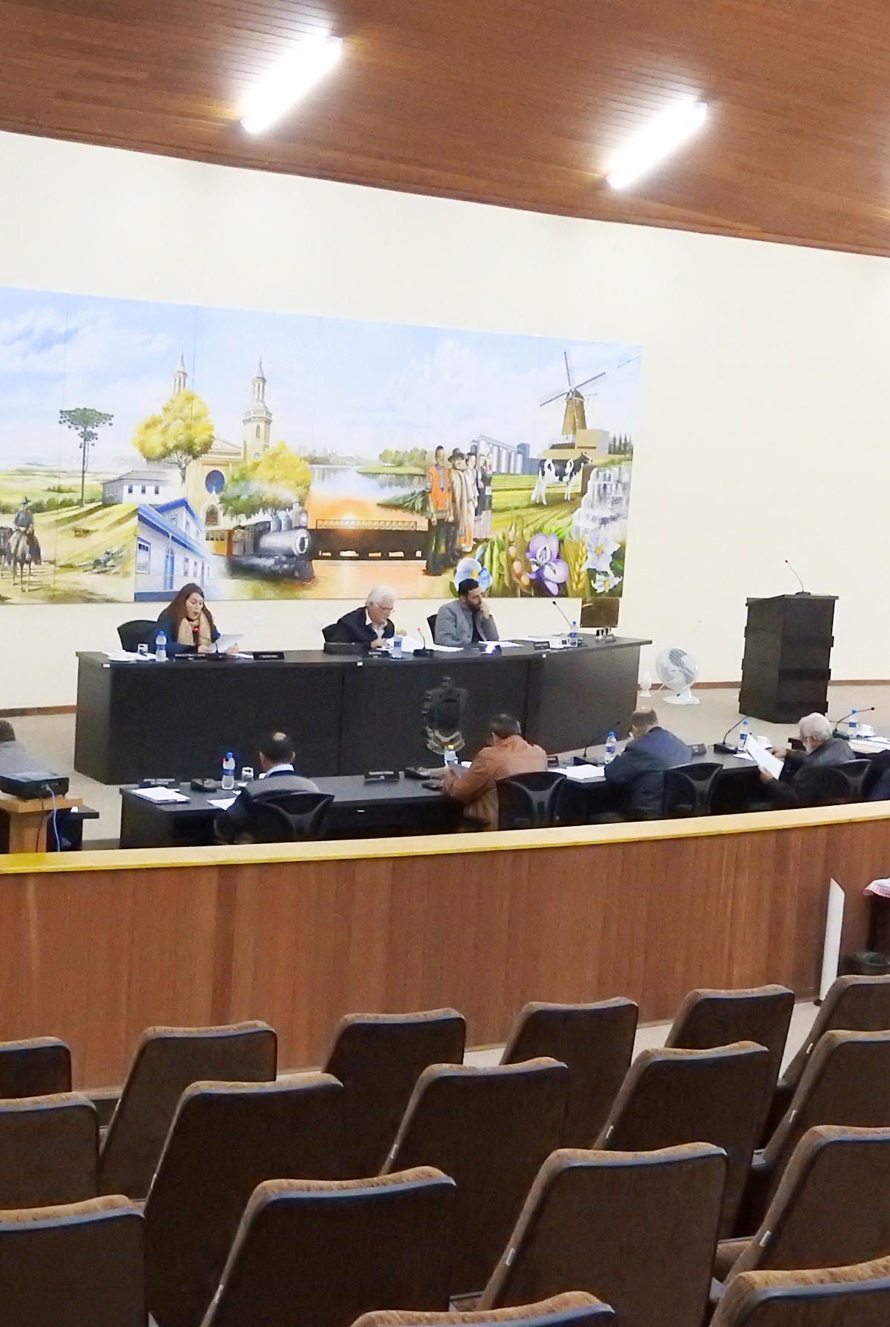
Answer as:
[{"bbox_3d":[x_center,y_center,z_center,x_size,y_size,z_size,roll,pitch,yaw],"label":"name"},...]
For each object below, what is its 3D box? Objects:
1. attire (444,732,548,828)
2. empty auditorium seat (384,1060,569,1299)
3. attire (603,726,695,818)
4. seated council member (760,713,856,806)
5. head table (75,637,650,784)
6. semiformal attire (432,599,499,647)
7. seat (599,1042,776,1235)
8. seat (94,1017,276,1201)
[{"bbox_3d":[0.283,0.692,12.140,0.550,0.660,0.550,0,7,-30],"label":"attire"},{"bbox_3d":[-0.036,1.352,5.633,0.560,0.930,0.620,0,7,-28],"label":"empty auditorium seat"},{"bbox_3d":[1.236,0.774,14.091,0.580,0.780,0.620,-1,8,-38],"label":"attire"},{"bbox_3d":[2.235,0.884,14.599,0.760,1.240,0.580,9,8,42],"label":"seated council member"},{"bbox_3d":[-0.328,0.318,18.676,1.242,0.860,6.207,9,8,43],"label":"head table"},{"bbox_3d":[0.186,-0.252,19.583,0.540,0.620,0.450,0,7,-30],"label":"semiformal attire"},{"bbox_3d":[0.472,1.357,5.882,0.560,0.930,0.620,0,7,-28],"label":"seat"},{"bbox_3d":[-0.747,1.364,6.128,0.540,0.970,0.640,1,7,-25],"label":"seat"}]

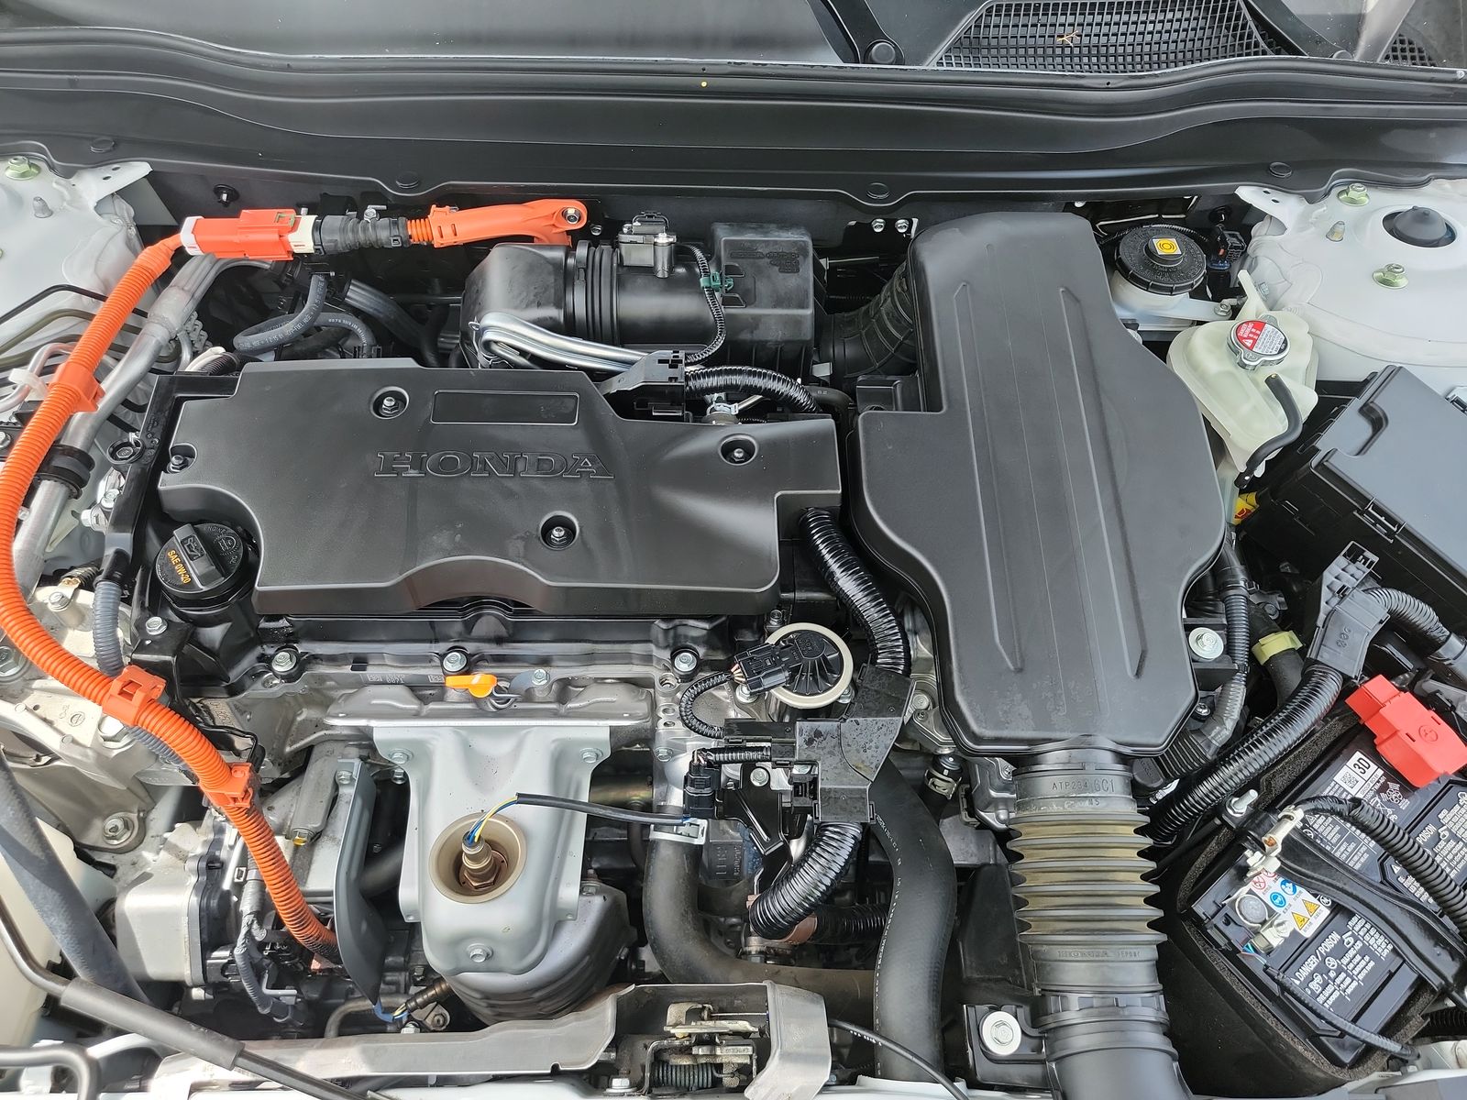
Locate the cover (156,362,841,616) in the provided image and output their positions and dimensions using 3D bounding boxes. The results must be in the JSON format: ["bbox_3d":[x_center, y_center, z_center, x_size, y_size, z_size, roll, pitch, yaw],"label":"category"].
[{"bbox_3d":[-0.151,-0.045,0.689,0.444,0.053,0.188,0,56,-1],"label":"cover"}]

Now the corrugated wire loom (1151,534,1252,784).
[{"bbox_3d":[0.331,0.075,0.725,0.075,0.093,0.156,0,56,-1],"label":"corrugated wire loom"}]

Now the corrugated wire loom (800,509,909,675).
[{"bbox_3d":[0.081,0.026,0.684,0.029,0.056,0.119,-21,59,-14],"label":"corrugated wire loom"}]

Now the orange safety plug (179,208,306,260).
[{"bbox_3d":[-0.353,-0.227,0.732,0.088,0.030,0.029,0,56,-1],"label":"orange safety plug"}]

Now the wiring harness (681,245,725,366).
[{"bbox_3d":[-0.022,-0.180,0.745,0.034,0.051,0.078,0,56,-1],"label":"wiring harness"}]

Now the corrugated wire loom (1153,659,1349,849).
[{"bbox_3d":[0.341,0.134,0.675,0.165,0.055,0.030,-31,62,-20],"label":"corrugated wire loom"}]

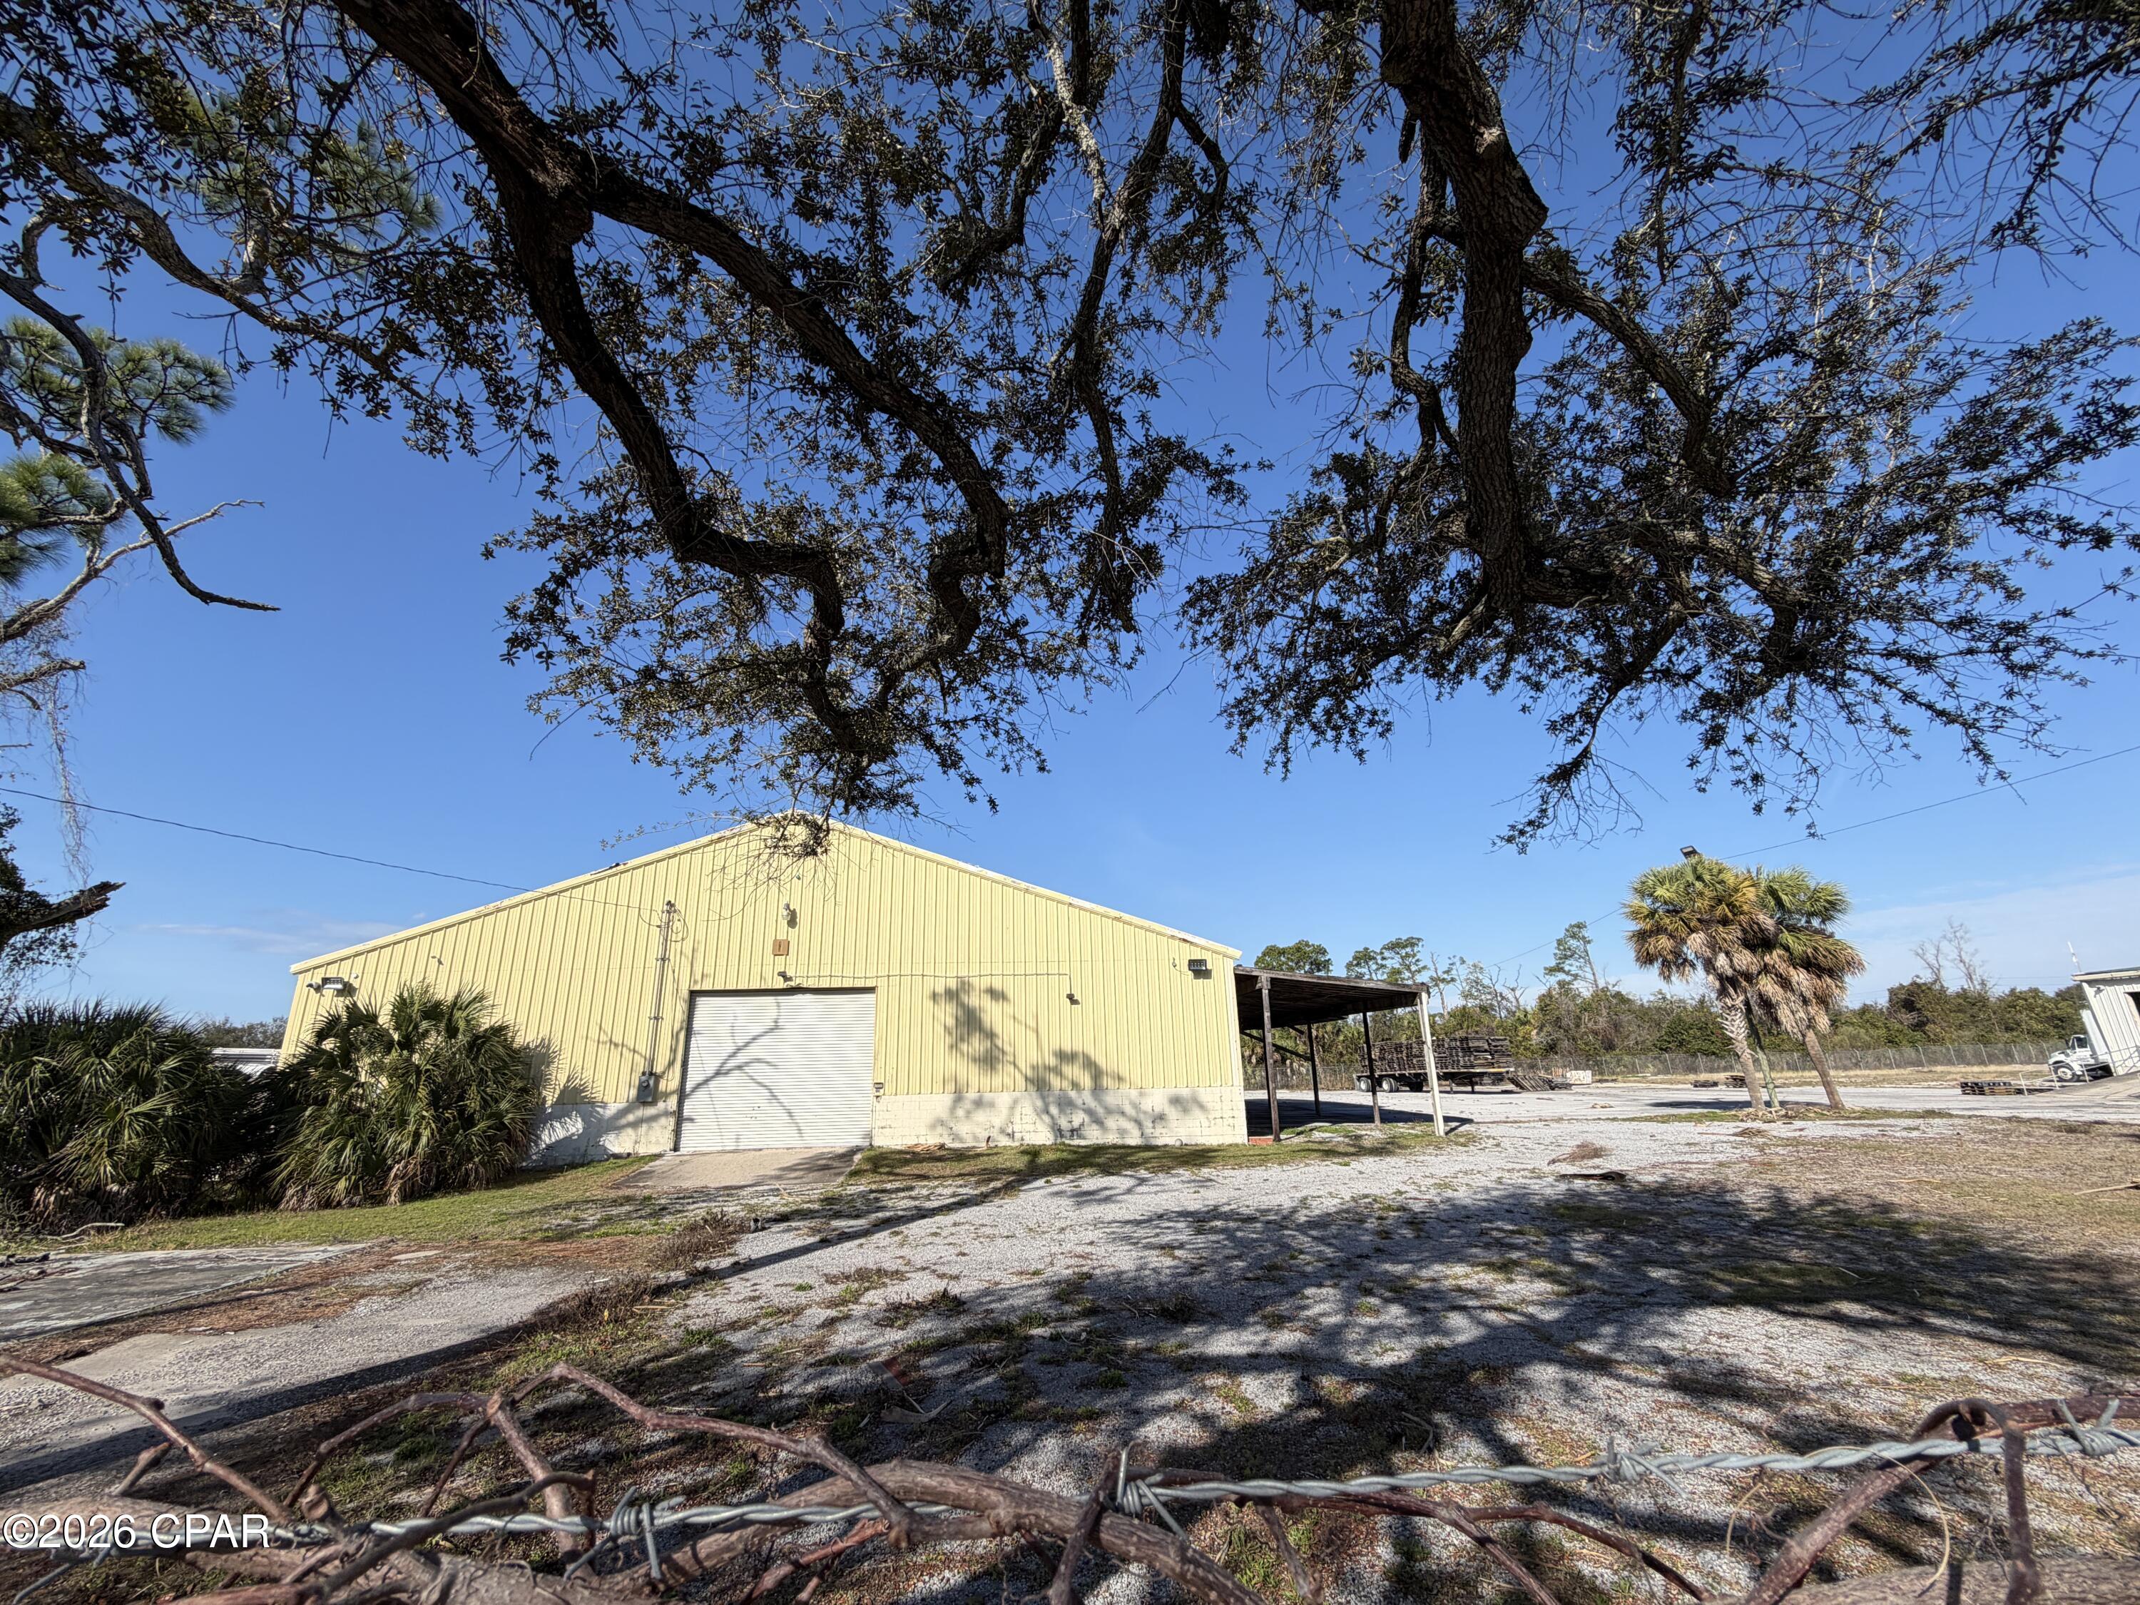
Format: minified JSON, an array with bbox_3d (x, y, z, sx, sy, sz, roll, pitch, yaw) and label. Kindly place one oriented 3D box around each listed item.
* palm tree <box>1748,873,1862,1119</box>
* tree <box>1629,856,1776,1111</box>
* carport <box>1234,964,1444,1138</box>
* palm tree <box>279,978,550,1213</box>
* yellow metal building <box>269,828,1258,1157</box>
[{"bbox_3d":[26.249,6.472,30.968,3.800,8.500,3.800,-15,-22,37],"label":"palm tree"},{"bbox_3d":[23.685,6.553,32.013,4.300,9.100,4.300,-14,-21,34],"label":"tree"},{"bbox_3d":[6.756,10.065,34.141,5.800,4.580,23.000,0,-18,-4],"label":"carport"},{"bbox_3d":[-14.174,6.197,18.921,4.550,4.300,4.000,0,-18,-4],"label":"palm tree"},{"bbox_3d":[-8.586,8.991,36.840,24.900,9.050,29.000,0,-18,-4],"label":"yellow metal building"}]

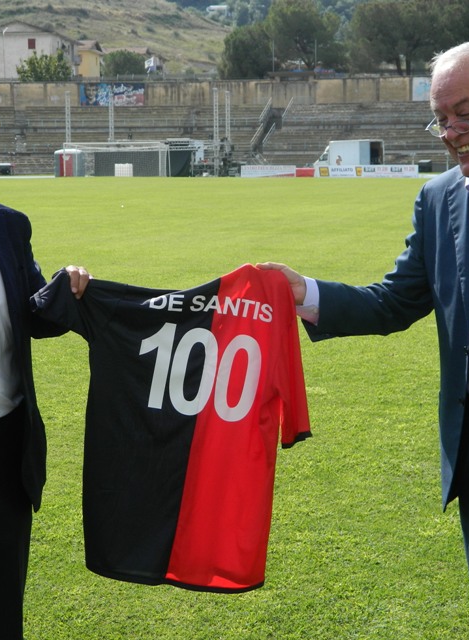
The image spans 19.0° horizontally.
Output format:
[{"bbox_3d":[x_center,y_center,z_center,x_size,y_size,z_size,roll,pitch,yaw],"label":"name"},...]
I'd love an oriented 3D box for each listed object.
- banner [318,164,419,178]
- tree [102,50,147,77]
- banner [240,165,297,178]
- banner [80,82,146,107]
[{"bbox_3d":[10.168,-11.292,107.000,7.690,0.950,0.100,0,7,0],"label":"banner"},{"bbox_3d":[-14.966,-34.374,192.000,6.150,4.920,6.150,0,7,0],"label":"tree"},{"bbox_3d":[2.616,-11.292,107.000,4.210,0.950,0.100,0,7,0],"label":"banner"},{"bbox_3d":[-13.000,-24.051,150.000,6.990,2.510,0.100,0,7,0],"label":"banner"}]

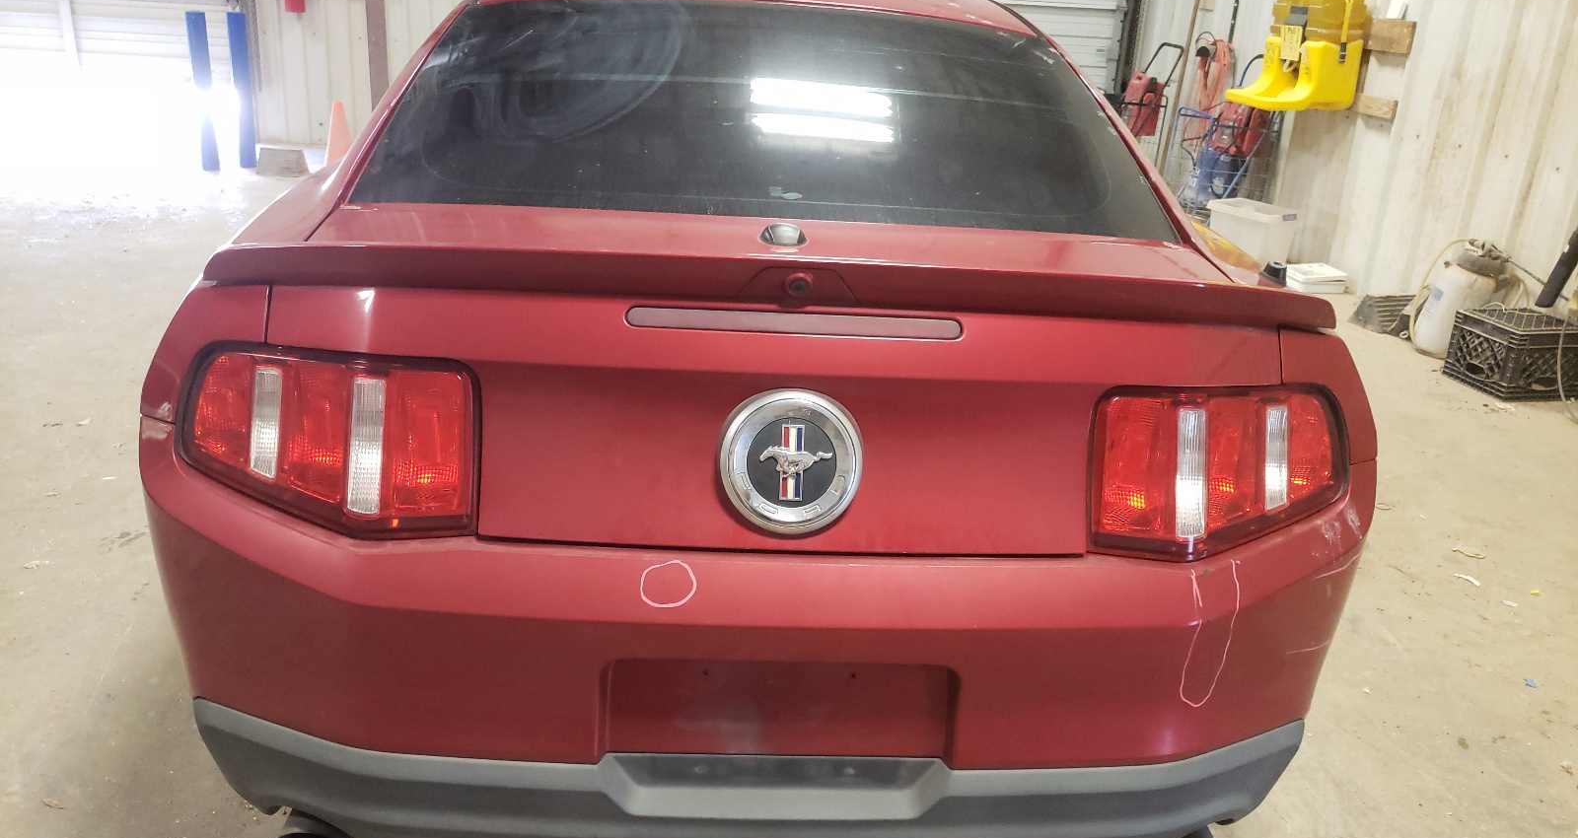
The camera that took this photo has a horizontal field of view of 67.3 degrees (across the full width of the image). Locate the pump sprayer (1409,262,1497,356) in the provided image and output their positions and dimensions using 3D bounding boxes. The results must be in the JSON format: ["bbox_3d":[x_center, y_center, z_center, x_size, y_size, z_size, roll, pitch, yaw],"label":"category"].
[{"bbox_3d":[2.954,-0.519,5.236,0.240,0.430,0.240,20,26,38],"label":"pump sprayer"}]

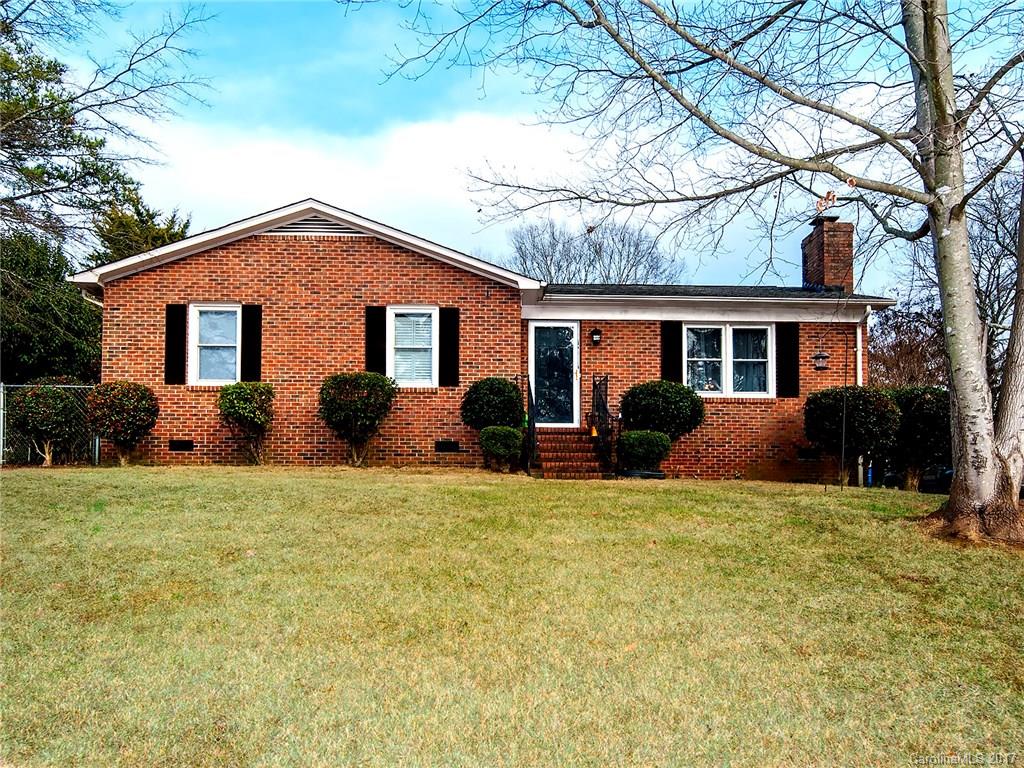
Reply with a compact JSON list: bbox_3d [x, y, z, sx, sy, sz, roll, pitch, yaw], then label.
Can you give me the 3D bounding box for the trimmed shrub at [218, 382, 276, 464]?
[{"bbox_3d":[-4.660,0.700,13.450,1.014,1.452,0.964,0,-2,-1],"label":"trimmed shrub"}]

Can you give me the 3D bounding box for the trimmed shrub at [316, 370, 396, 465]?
[{"bbox_3d":[-2.682,0.616,13.350,1.354,1.632,1.218,0,-2,-1],"label":"trimmed shrub"}]

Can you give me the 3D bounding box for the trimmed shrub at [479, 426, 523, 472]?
[{"bbox_3d":[-0.194,1.103,12.950,0.741,0.774,0.704,0,-2,-1],"label":"trimmed shrub"}]

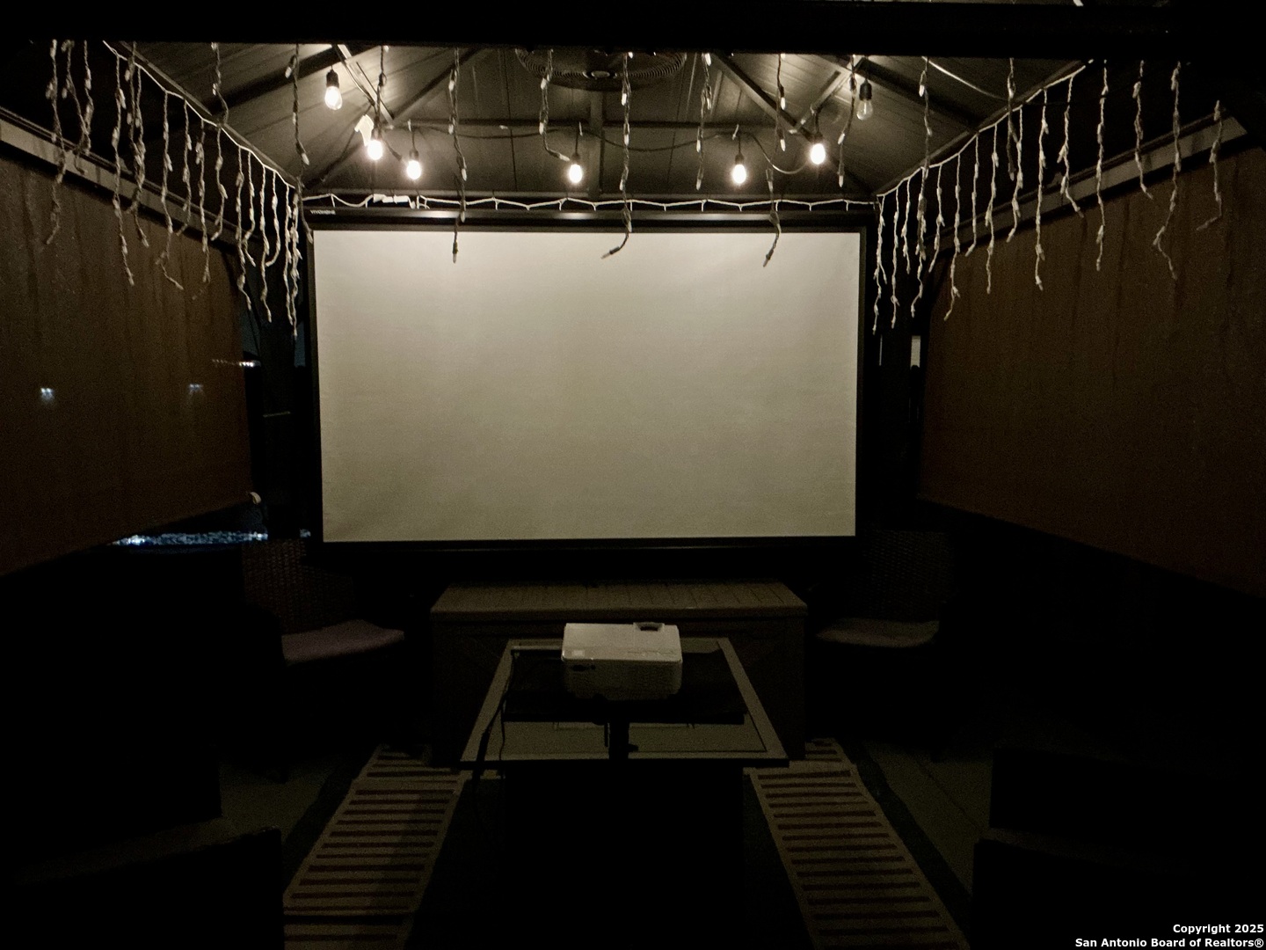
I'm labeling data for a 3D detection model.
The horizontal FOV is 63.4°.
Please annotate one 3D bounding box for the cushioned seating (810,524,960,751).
[{"bbox_3d":[1.038,0.659,4.183,0.600,0.800,0.580,2,5,28],"label":"cushioned seating"}]

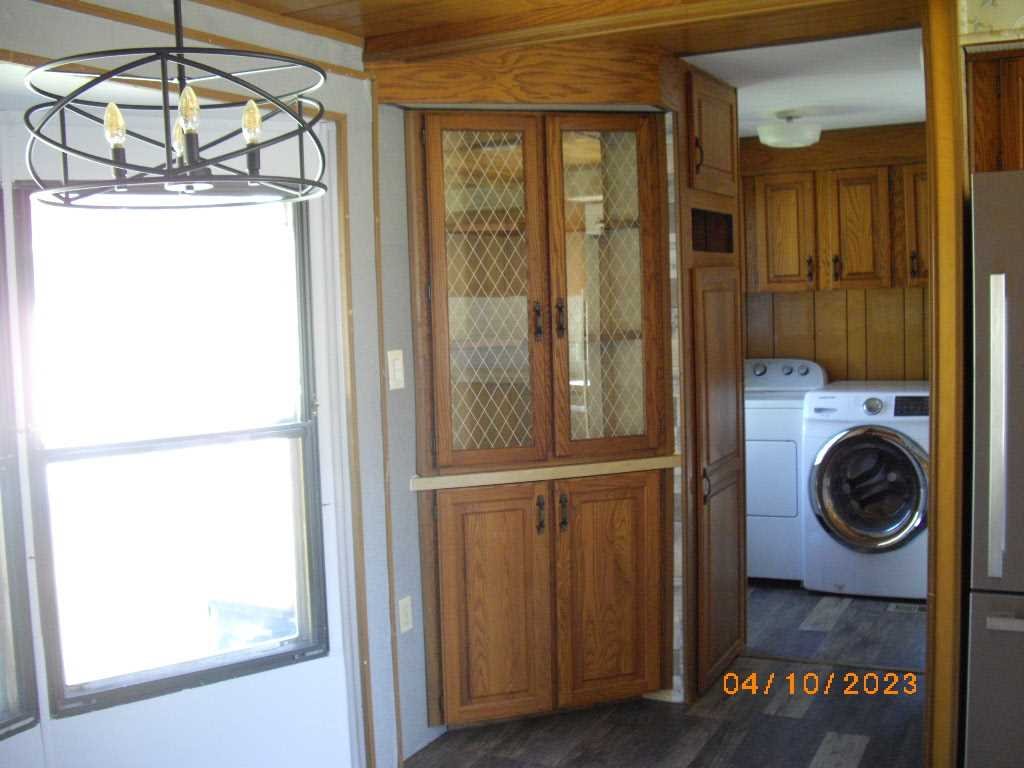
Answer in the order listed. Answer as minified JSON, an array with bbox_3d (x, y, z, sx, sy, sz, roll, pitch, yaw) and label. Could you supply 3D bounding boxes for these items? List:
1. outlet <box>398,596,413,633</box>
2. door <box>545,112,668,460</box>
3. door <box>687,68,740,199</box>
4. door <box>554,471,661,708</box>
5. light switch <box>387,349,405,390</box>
[{"bbox_3d":[-0.337,0.746,3.633,0.010,0.110,0.068,1,6,27],"label":"outlet"},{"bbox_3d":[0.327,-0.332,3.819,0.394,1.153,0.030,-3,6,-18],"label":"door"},{"bbox_3d":[0.753,-0.911,4.158,0.030,0.407,0.551,1,6,27],"label":"door"},{"bbox_3d":[0.345,0.721,3.950,0.390,0.797,0.035,-3,5,-16],"label":"door"},{"bbox_3d":[-0.360,-0.044,3.555,0.012,0.120,0.078,1,6,27],"label":"light switch"}]

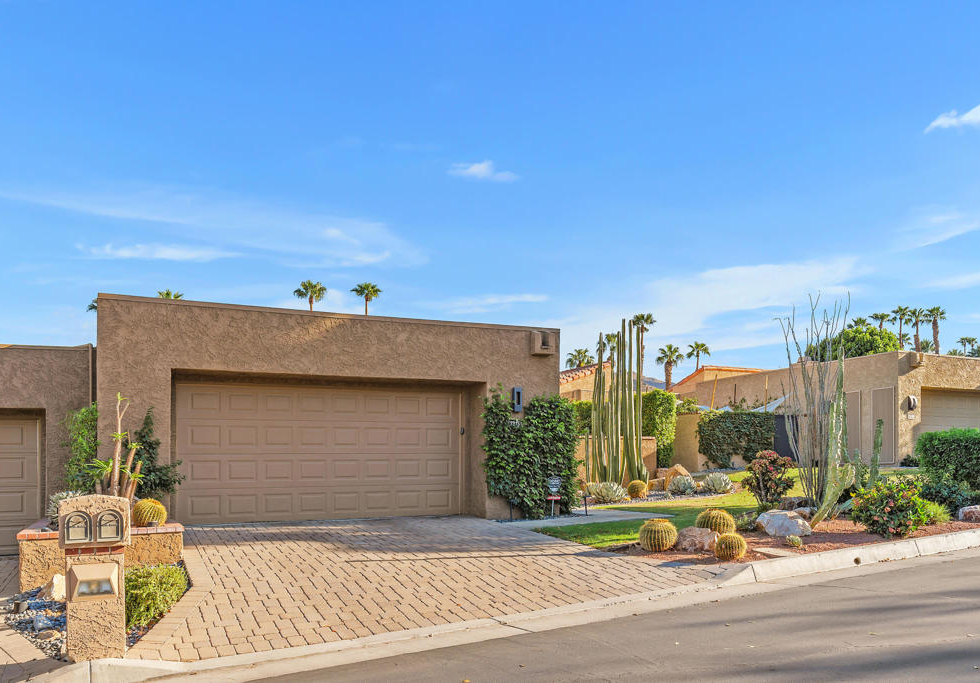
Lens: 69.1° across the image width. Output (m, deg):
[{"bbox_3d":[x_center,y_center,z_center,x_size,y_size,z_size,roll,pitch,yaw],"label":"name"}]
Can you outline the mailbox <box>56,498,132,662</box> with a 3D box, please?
[{"bbox_3d":[-3.086,1.846,5.550,0.490,1.280,0.470,1,-3,-23],"label":"mailbox"}]

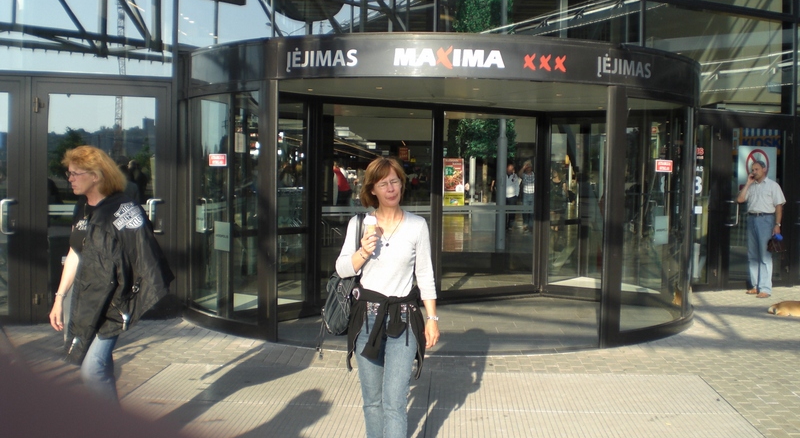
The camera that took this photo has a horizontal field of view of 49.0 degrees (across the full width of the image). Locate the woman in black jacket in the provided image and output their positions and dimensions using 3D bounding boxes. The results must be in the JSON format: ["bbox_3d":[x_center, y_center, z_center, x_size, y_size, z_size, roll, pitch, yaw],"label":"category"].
[{"bbox_3d":[-1.463,0.414,4.406,0.500,1.640,0.520,-1,4,-40],"label":"woman in black jacket"}]

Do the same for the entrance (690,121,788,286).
[{"bbox_3d":[4.689,-0.219,12.042,1.750,2.390,0.120,0,3,-23],"label":"entrance"}]

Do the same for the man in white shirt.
[{"bbox_3d":[4.850,0.135,11.815,0.560,1.800,0.400,4,4,43],"label":"man in white shirt"}]

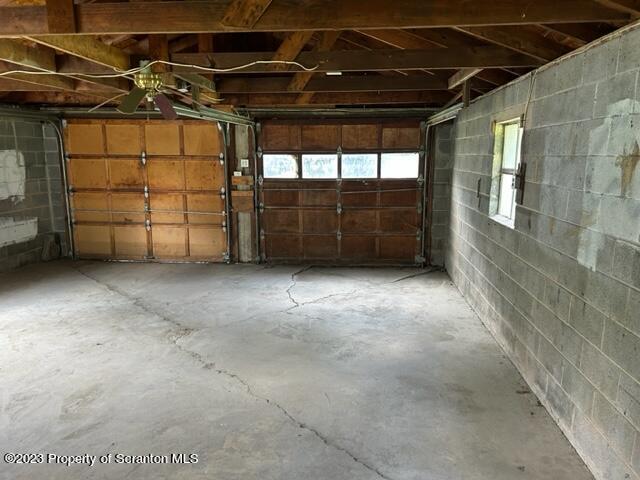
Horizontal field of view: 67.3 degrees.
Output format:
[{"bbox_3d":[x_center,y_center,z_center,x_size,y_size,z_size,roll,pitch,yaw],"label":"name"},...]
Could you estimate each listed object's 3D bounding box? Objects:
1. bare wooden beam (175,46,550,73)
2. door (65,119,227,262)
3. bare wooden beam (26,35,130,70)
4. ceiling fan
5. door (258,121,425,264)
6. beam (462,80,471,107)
[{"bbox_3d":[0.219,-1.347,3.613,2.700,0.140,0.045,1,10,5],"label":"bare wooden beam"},{"bbox_3d":[-2.638,-0.717,7.363,2.460,2.130,0.070,1,10,5],"label":"door"},{"bbox_3d":[-1.569,-1.293,3.152,0.045,0.185,1.200,1,10,5],"label":"bare wooden beam"},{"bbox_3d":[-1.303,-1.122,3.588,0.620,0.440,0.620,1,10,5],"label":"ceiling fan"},{"bbox_3d":[0.310,-0.663,7.106,2.440,2.130,0.070,1,10,5],"label":"door"},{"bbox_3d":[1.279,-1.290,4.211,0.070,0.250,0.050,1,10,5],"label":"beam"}]

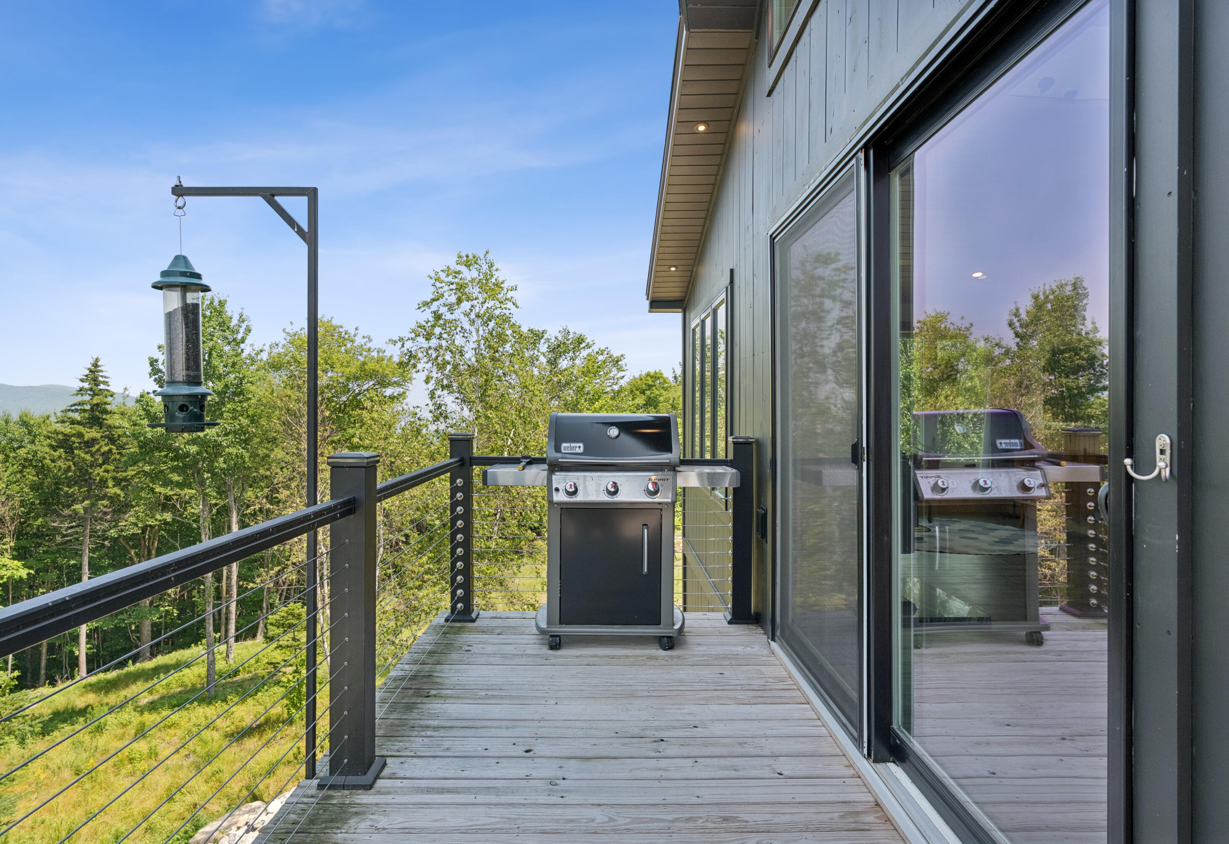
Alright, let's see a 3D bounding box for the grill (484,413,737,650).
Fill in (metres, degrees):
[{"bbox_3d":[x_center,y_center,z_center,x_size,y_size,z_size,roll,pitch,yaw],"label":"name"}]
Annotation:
[{"bbox_3d":[-0.016,0.533,3.640,1.280,1.150,0.600,0,1,-1],"label":"grill"}]

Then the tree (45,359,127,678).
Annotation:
[{"bbox_3d":[-12.800,2.330,17.000,2.200,7.800,2.200,0,1,-1],"label":"tree"}]

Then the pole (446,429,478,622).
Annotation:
[{"bbox_3d":[-0.853,0.585,3.955,0.163,1.035,0.163,0,1,-1],"label":"pole"}]

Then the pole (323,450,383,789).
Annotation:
[{"bbox_3d":[-0.831,0.613,2.245,0.165,1.030,0.165,0,1,-1],"label":"pole"}]

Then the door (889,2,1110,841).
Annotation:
[{"bbox_3d":[0.920,0.100,1.735,0.050,1.950,1.180,0,1,-1],"label":"door"}]

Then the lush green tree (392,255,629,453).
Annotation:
[{"bbox_3d":[-1.600,0.420,11.000,3.500,6.100,3.200,0,1,-1],"label":"lush green tree"}]

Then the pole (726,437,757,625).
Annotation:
[{"bbox_3d":[0.712,0.595,3.940,0.163,1.033,0.163,0,1,-1],"label":"pole"}]

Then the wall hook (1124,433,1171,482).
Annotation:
[{"bbox_3d":[0.808,0.054,1.060,0.040,0.071,0.068,0,1,-1],"label":"wall hook"}]

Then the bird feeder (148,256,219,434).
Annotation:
[{"bbox_3d":[-1.391,-0.254,2.270,0.235,0.572,0.235,0,1,-1],"label":"bird feeder"}]

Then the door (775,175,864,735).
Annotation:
[{"bbox_3d":[0.817,0.095,2.850,0.050,1.955,1.190,0,1,-1],"label":"door"}]

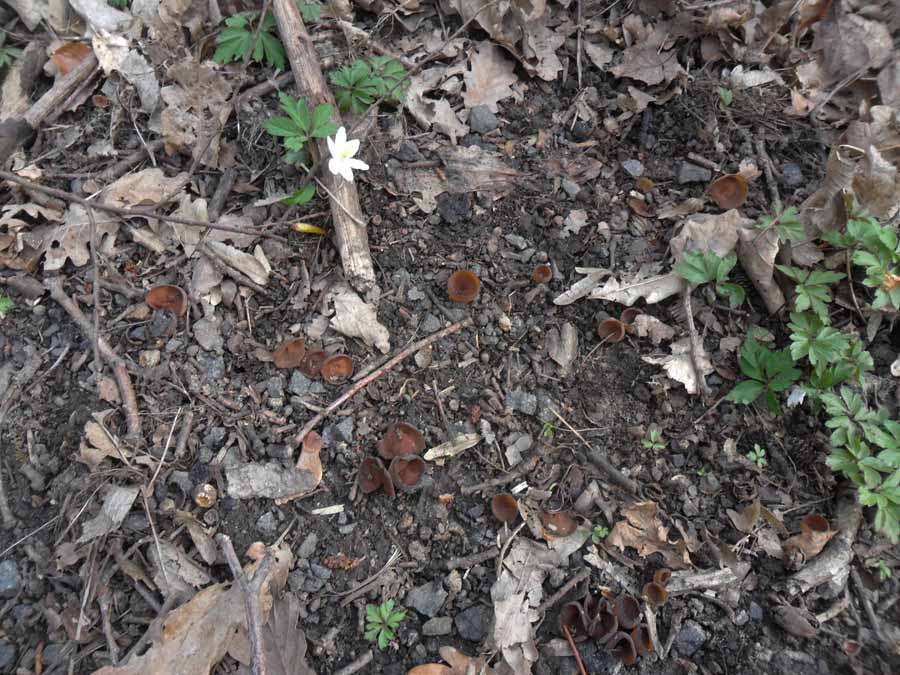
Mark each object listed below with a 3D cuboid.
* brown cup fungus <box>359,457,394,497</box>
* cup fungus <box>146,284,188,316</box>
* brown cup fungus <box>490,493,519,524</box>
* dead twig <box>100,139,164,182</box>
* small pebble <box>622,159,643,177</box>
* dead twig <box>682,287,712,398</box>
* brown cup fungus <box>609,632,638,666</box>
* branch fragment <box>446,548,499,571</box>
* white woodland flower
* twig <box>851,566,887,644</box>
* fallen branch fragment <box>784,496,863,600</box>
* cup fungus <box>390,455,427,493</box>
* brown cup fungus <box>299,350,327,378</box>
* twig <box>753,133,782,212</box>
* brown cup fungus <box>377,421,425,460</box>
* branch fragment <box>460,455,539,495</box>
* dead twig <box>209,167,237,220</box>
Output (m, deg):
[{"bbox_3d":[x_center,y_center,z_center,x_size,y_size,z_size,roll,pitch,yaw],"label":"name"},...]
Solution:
[{"bbox_3d":[-0.048,0.091,0.461,0.024,0.015,0.024,0,77,0],"label":"brown cup fungus"},{"bbox_3d":[-0.228,-0.030,0.568,0.033,0.017,0.028,0,60,0],"label":"cup fungus"},{"bbox_3d":[0.037,0.118,0.483,0.019,0.014,0.018,0,60,0],"label":"brown cup fungus"},{"bbox_3d":[-0.279,-0.156,0.622,0.013,0.009,0.064,37,64,21],"label":"dead twig"},{"bbox_3d":[0.168,-0.156,0.644,0.020,0.010,0.015,0,60,0],"label":"small pebble"},{"bbox_3d":[0.176,0.001,0.502,0.008,0.008,0.089,3,58,2],"label":"dead twig"},{"bbox_3d":[0.099,0.179,0.402,0.018,0.011,0.018,2,77,-10],"label":"brown cup fungus"},{"bbox_3d":[0.015,0.148,0.471,0.035,0.006,0.006,-12,61,-7],"label":"branch fragment"},{"bbox_3d":[-0.080,-0.144,0.551,0.036,0.018,0.036,12,87,-18],"label":"white woodland flower"},{"bbox_3d":[0.246,0.157,0.412,0.005,0.005,0.042,-6,58,-4],"label":"twig"},{"bbox_3d":[0.256,0.141,0.467,0.032,0.020,0.087,38,67,20],"label":"fallen branch fragment"},{"bbox_3d":[-0.028,0.090,0.462,0.024,0.014,0.024,3,62,-6],"label":"cup fungus"},{"bbox_3d":[-0.106,0.021,0.540,0.022,0.014,0.021,0,60,0],"label":"brown cup fungus"},{"bbox_3d":[0.291,-0.153,0.644,0.009,0.008,0.092,1,60,0],"label":"twig"},{"bbox_3d":[-0.033,0.070,0.475,0.033,0.018,0.027,1,77,-3],"label":"brown cup fungus"},{"bbox_3d":[0.033,0.091,0.465,0.056,0.007,0.006,-20,59,-13],"label":"branch fragment"},{"bbox_3d":[-0.192,-0.122,0.597,0.012,0.009,0.061,3,57,2],"label":"dead twig"}]

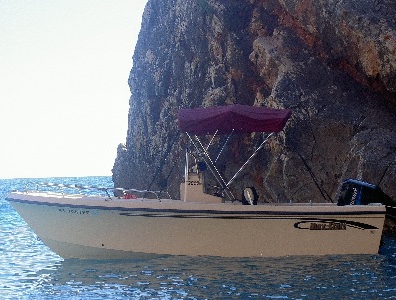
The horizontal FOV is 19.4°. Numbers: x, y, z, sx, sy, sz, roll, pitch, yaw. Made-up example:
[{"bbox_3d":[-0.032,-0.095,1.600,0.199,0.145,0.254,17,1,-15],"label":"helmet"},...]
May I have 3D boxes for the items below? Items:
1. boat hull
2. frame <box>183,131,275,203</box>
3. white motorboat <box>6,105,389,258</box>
[{"bbox_3d":[-0.097,1.249,18.567,5.980,1.288,2.350,-2,-1,3],"label":"boat hull"},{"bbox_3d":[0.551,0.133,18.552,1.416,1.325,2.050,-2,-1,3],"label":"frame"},{"bbox_3d":[0.011,0.638,18.573,6.230,2.703,2.350,-2,-1,3],"label":"white motorboat"}]

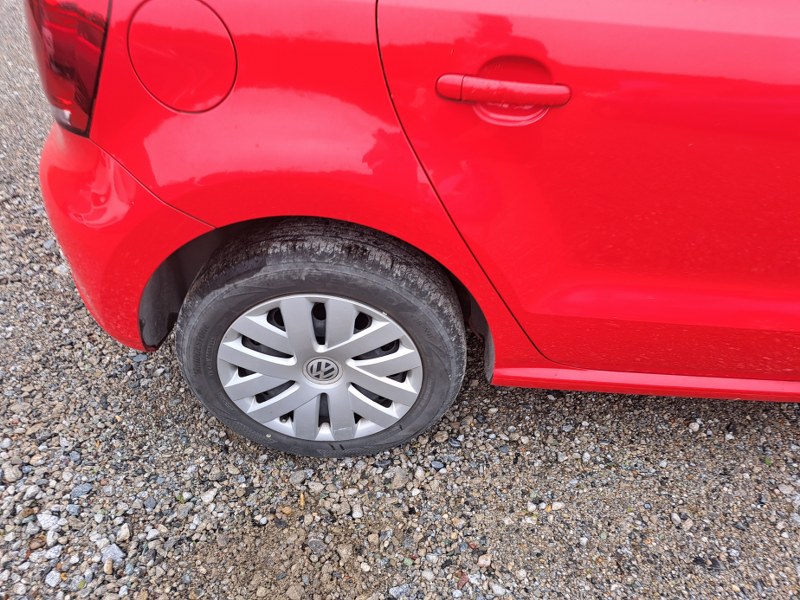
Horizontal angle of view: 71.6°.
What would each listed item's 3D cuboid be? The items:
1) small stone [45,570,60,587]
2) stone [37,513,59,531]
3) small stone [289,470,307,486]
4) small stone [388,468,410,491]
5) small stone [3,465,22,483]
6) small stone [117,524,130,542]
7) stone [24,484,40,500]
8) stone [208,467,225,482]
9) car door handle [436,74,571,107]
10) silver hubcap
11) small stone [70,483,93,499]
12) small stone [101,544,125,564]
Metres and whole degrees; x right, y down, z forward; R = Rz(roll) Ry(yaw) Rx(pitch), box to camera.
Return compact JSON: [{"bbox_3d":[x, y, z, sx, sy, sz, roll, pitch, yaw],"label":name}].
[{"bbox_3d":[-0.651,0.523,1.041,0.027,0.021,0.023,15,40,13],"label":"small stone"},{"bbox_3d":[-0.712,0.447,1.128,0.031,0.025,0.041,-28,49,-34],"label":"stone"},{"bbox_3d":[-0.227,0.394,1.229,0.035,0.023,0.030,-23,46,-32],"label":"small stone"},{"bbox_3d":[0.000,0.400,1.246,0.037,0.028,0.058,20,40,18],"label":"small stone"},{"bbox_3d":[-0.842,0.374,1.204,0.031,0.030,0.052,-29,49,-34],"label":"small stone"},{"bbox_3d":[-0.549,0.464,1.104,0.024,0.018,0.036,10,38,6],"label":"small stone"},{"bbox_3d":[-0.768,0.402,1.159,0.025,0.019,0.033,18,39,16],"label":"stone"},{"bbox_3d":[-0.404,0.383,1.224,0.031,0.023,0.030,-6,39,-14],"label":"stone"},{"bbox_3d":[0.137,-0.281,0.744,0.175,0.031,0.038,3,39,-1],"label":"car door handle"},{"bbox_3d":[-0.153,0.143,1.109,0.400,0.400,0.050,2,37,-3],"label":"silver hubcap"},{"bbox_3d":[-0.678,0.406,1.185,0.037,0.018,0.031,-1,39,-6],"label":"small stone"},{"bbox_3d":[-0.552,0.490,1.067,0.042,0.023,0.031,2,38,-4],"label":"small stone"}]

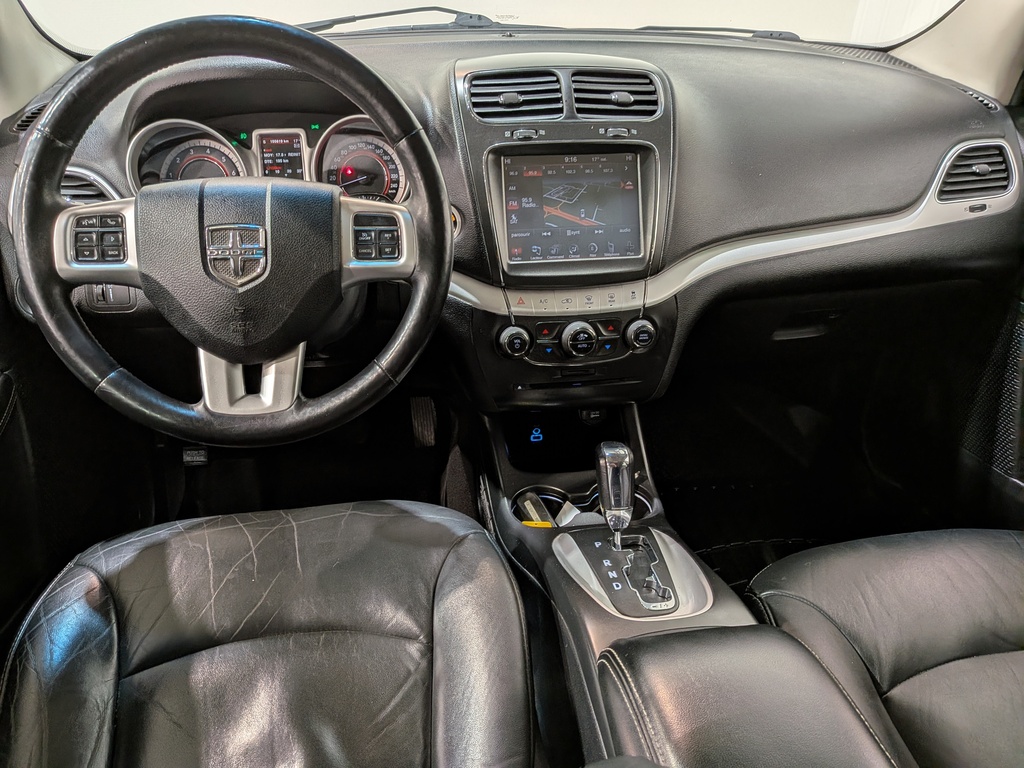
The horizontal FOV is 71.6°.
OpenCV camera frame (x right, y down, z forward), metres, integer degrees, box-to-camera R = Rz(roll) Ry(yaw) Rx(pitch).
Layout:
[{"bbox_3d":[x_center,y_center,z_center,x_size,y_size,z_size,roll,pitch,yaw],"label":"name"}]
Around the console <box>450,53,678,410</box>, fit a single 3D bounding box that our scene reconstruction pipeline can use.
[{"bbox_3d":[0.075,-0.200,0.924,0.285,0.430,0.180,-3,10,-5],"label":"console"}]

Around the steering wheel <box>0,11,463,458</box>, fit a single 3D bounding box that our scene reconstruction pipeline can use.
[{"bbox_3d":[-0.248,-0.135,0.664,0.385,0.385,0.105,-3,4,-5],"label":"steering wheel"}]

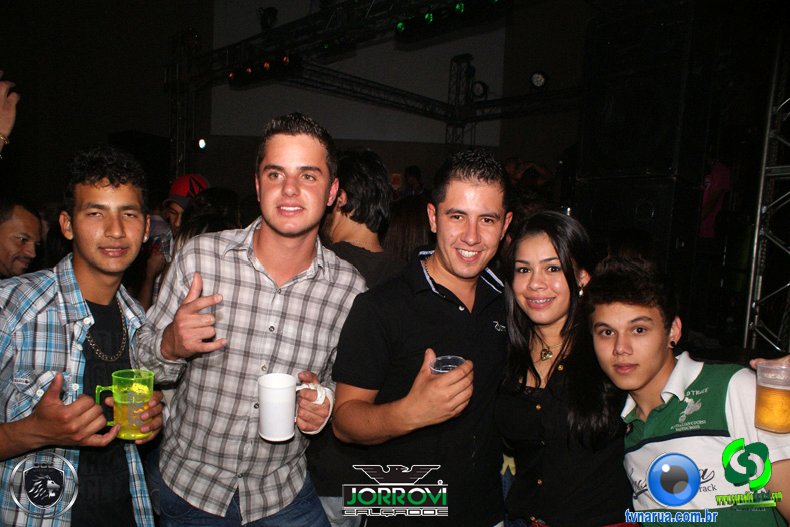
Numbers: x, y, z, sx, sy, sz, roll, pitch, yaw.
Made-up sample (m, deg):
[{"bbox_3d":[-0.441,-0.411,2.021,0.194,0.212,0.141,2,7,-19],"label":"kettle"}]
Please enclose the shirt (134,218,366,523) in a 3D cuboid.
[{"bbox_3d":[-0.335,0.250,1.400,0.540,0.700,0.340,6,5,-18],"label":"shirt"}]

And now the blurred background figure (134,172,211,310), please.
[{"bbox_3d":[-0.880,0.460,2.470,0.520,1.680,0.400,1,6,-18],"label":"blurred background figure"}]

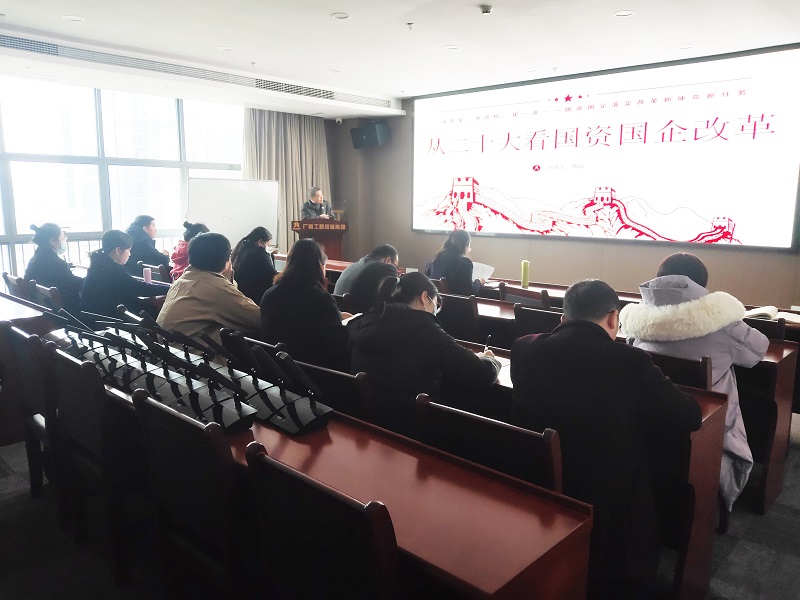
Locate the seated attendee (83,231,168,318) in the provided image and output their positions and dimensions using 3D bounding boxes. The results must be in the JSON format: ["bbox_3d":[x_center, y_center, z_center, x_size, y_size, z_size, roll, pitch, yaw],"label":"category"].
[{"bbox_3d":[-2.322,0.078,5.067,0.480,1.310,0.740,9,13,42],"label":"seated attendee"}]

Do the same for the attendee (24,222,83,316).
[{"bbox_3d":[-3.157,-0.035,5.657,0.480,1.340,0.740,9,13,42],"label":"attendee"}]

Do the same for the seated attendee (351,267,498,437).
[{"bbox_3d":[0.106,0.476,2.593,0.580,1.200,0.780,9,13,43],"label":"seated attendee"}]

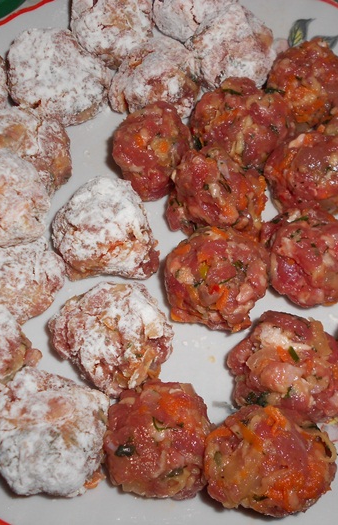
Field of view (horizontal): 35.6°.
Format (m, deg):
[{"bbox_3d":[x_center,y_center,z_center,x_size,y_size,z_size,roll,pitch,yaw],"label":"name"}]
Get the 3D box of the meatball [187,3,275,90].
[{"bbox_3d":[0.028,-0.097,0.240,0.040,0.037,0.042,-3,64,0],"label":"meatball"}]

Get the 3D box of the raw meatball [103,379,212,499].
[{"bbox_3d":[-0.004,0.058,0.174,0.036,0.032,0.037,-4,63,0],"label":"raw meatball"}]

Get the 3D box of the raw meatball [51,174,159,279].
[{"bbox_3d":[-0.025,-0.013,0.209,0.041,0.037,0.040,-3,64,0],"label":"raw meatball"}]

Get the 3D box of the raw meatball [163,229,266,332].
[{"bbox_3d":[0.018,0.006,0.201,0.040,0.036,0.041,-4,63,0],"label":"raw meatball"}]

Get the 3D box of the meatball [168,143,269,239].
[{"bbox_3d":[0.019,-0.029,0.214,0.041,0.037,0.039,-3,64,0],"label":"meatball"}]

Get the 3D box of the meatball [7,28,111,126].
[{"bbox_3d":[-0.051,-0.085,0.241,0.045,0.039,0.044,-3,64,0],"label":"meatball"}]

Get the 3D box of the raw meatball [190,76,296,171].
[{"bbox_3d":[0.032,-0.061,0.230,0.043,0.038,0.041,-3,64,0],"label":"raw meatball"}]

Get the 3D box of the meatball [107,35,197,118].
[{"bbox_3d":[-0.007,-0.083,0.237,0.041,0.035,0.037,-3,64,0],"label":"meatball"}]

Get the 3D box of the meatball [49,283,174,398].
[{"bbox_3d":[-0.020,0.026,0.182,0.043,0.037,0.040,-3,64,0],"label":"meatball"}]

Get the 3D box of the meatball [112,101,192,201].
[{"bbox_3d":[-0.007,-0.048,0.225,0.037,0.037,0.041,-3,64,0],"label":"meatball"}]

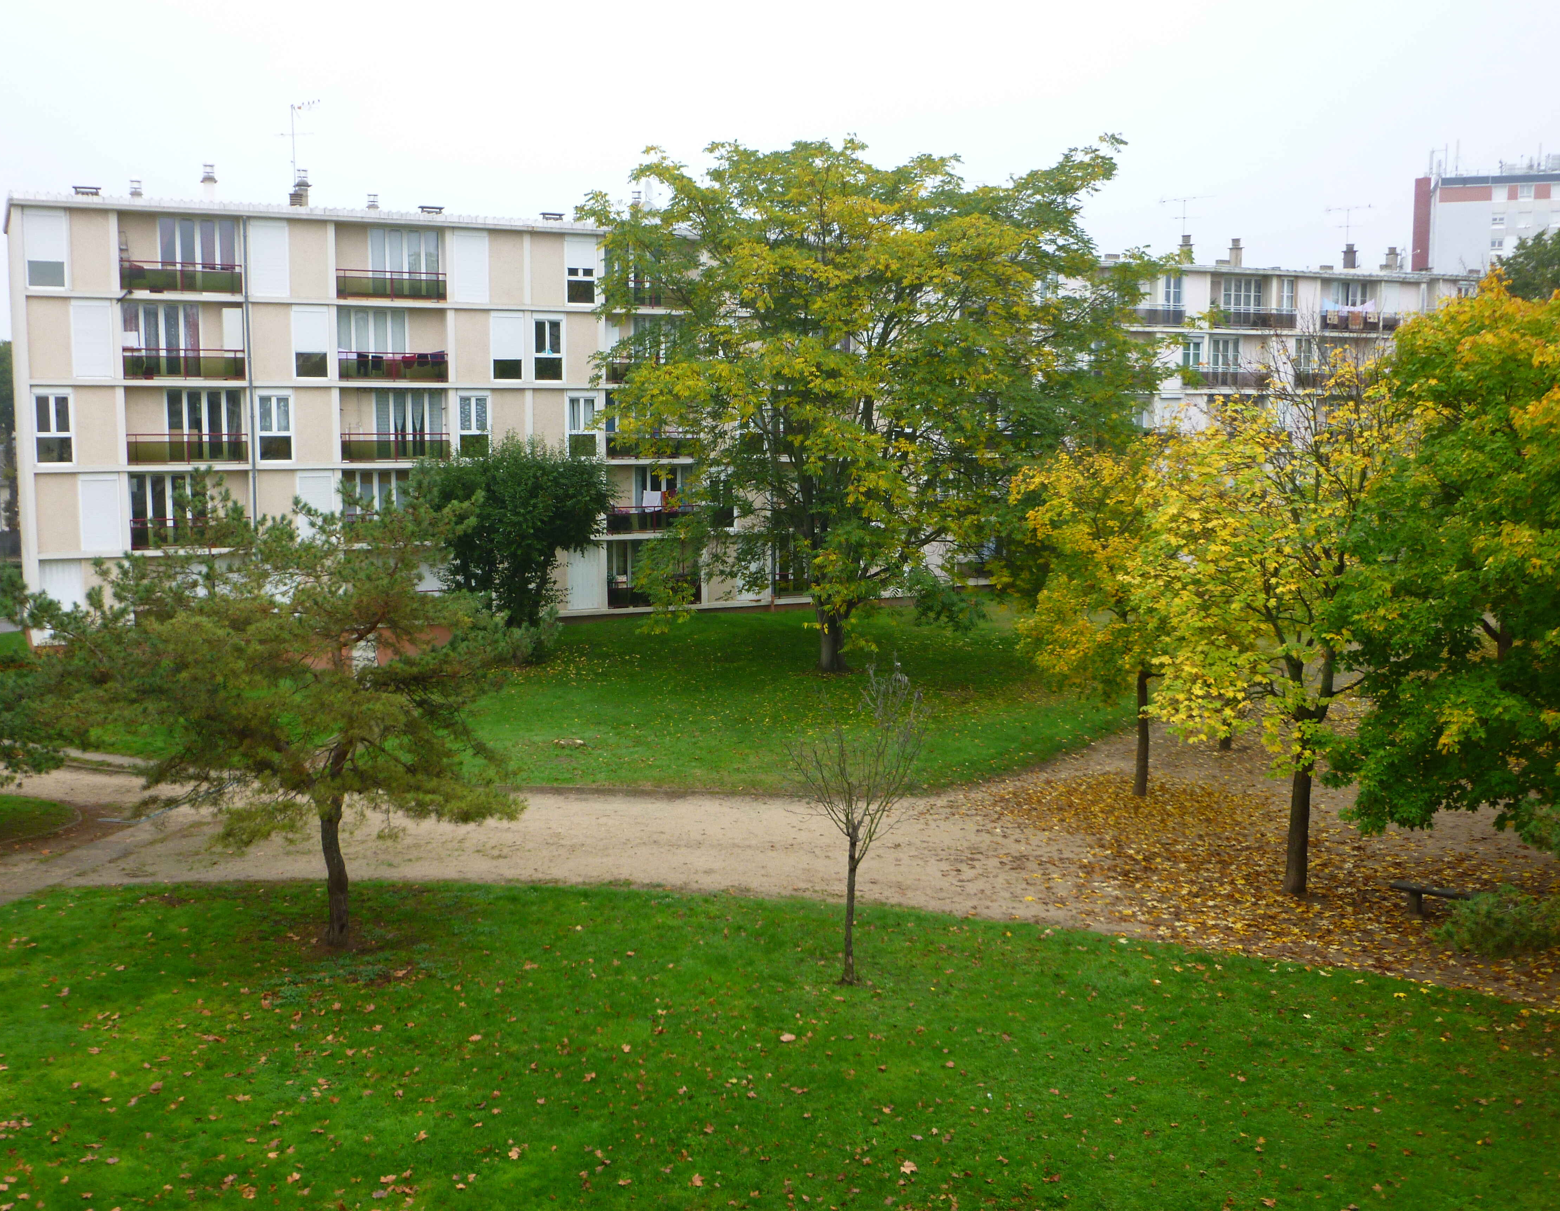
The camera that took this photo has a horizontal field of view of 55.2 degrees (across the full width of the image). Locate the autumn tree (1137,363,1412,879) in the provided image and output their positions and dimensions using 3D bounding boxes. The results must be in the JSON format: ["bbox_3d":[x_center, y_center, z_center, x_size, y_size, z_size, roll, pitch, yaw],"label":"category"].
[{"bbox_3d":[8.029,0.402,24.001,4.710,8.700,4.480,0,7,0],"label":"autumn tree"}]

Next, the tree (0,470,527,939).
[{"bbox_3d":[-7.479,1.547,21.850,7.460,7.040,6.710,0,7,0],"label":"tree"}]

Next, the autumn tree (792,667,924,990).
[{"bbox_3d":[1.071,2.982,20.484,1.950,4.550,1.860,0,7,0],"label":"autumn tree"}]

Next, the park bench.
[{"bbox_3d":[10.435,4.668,23.170,1.750,0.460,0.420,5,9,32],"label":"park bench"}]

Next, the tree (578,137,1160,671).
[{"bbox_3d":[2.677,-5.791,44.130,17.220,15.630,15.500,0,7,0],"label":"tree"}]

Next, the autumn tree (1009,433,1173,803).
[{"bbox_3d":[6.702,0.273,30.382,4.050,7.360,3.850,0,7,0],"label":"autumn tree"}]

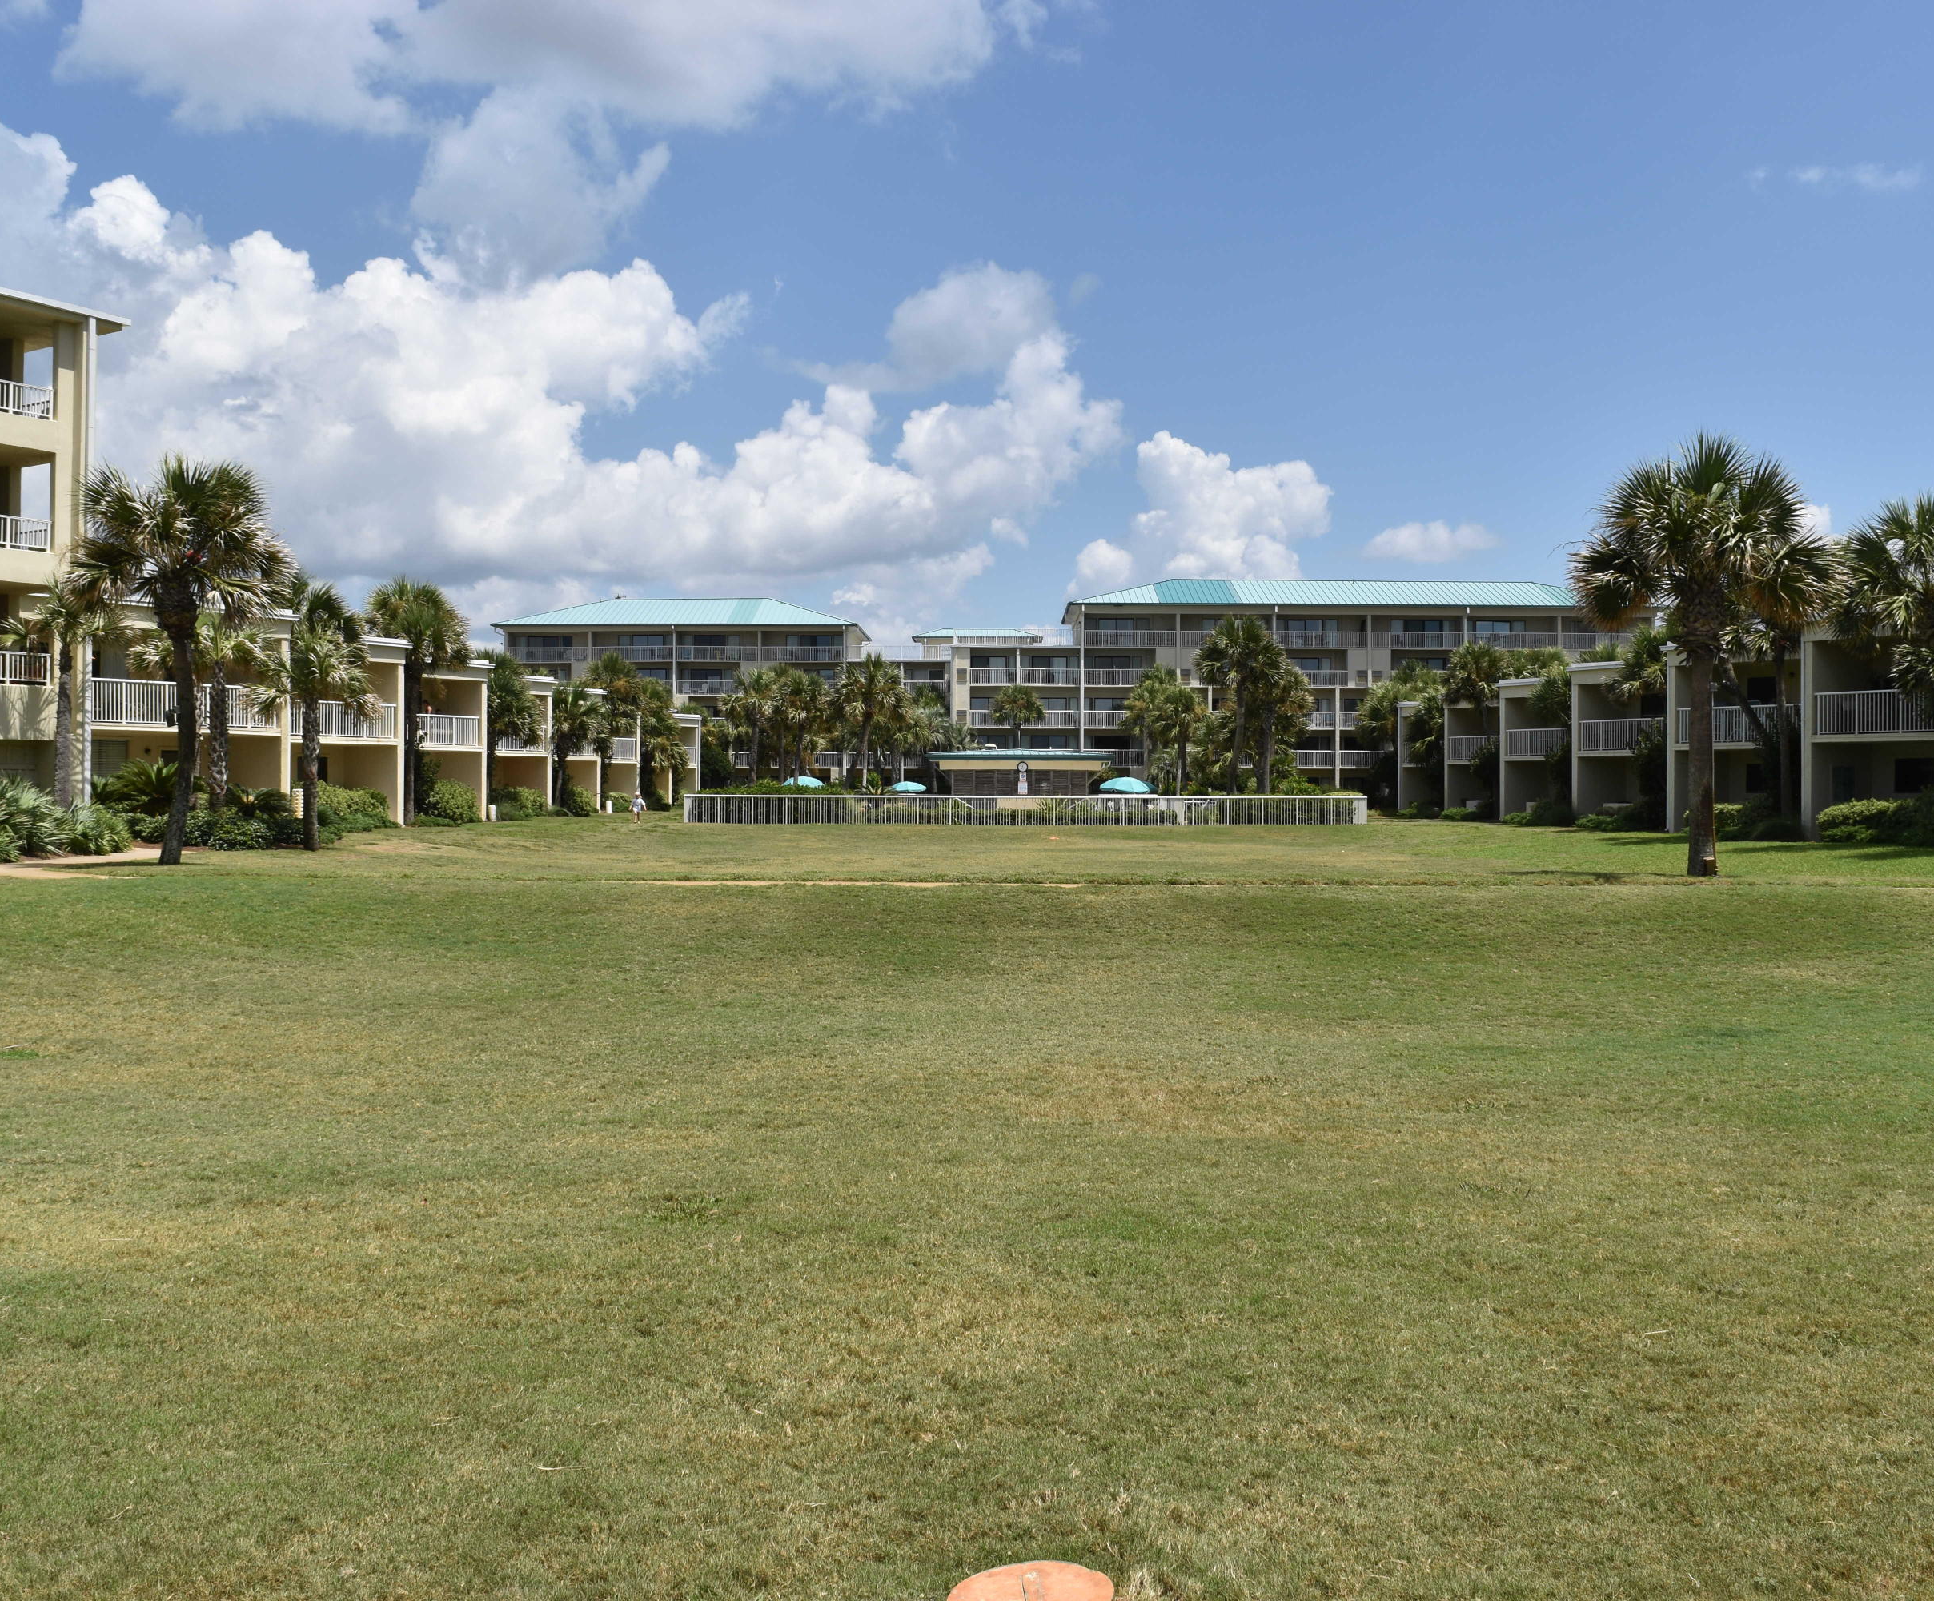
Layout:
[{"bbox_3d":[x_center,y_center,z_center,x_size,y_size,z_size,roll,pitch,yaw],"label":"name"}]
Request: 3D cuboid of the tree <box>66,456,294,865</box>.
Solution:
[{"bbox_3d":[-12.960,-2.310,29.700,3.700,6.720,3.700,0,0,0],"label":"tree"}]

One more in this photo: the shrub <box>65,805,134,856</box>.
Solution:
[{"bbox_3d":[-16.670,0.550,34.600,1.350,0.950,1.300,0,0,0],"label":"shrub"}]

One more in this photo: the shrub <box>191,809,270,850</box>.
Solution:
[{"bbox_3d":[-15.660,0.620,38.300,1.750,0.840,1.500,0,0,0],"label":"shrub"}]

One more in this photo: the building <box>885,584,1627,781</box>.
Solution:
[{"bbox_3d":[21.500,-7.300,131.500,52.000,16.200,16.500,0,0,1],"label":"building"}]

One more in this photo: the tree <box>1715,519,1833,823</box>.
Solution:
[{"bbox_3d":[20.650,-3.080,46.000,3.100,7.930,3.100,0,0,0],"label":"tree"}]

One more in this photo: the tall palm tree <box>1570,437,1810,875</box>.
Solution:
[{"bbox_3d":[11.290,-2.260,28.000,3.750,6.920,3.750,0,0,0],"label":"tall palm tree"}]

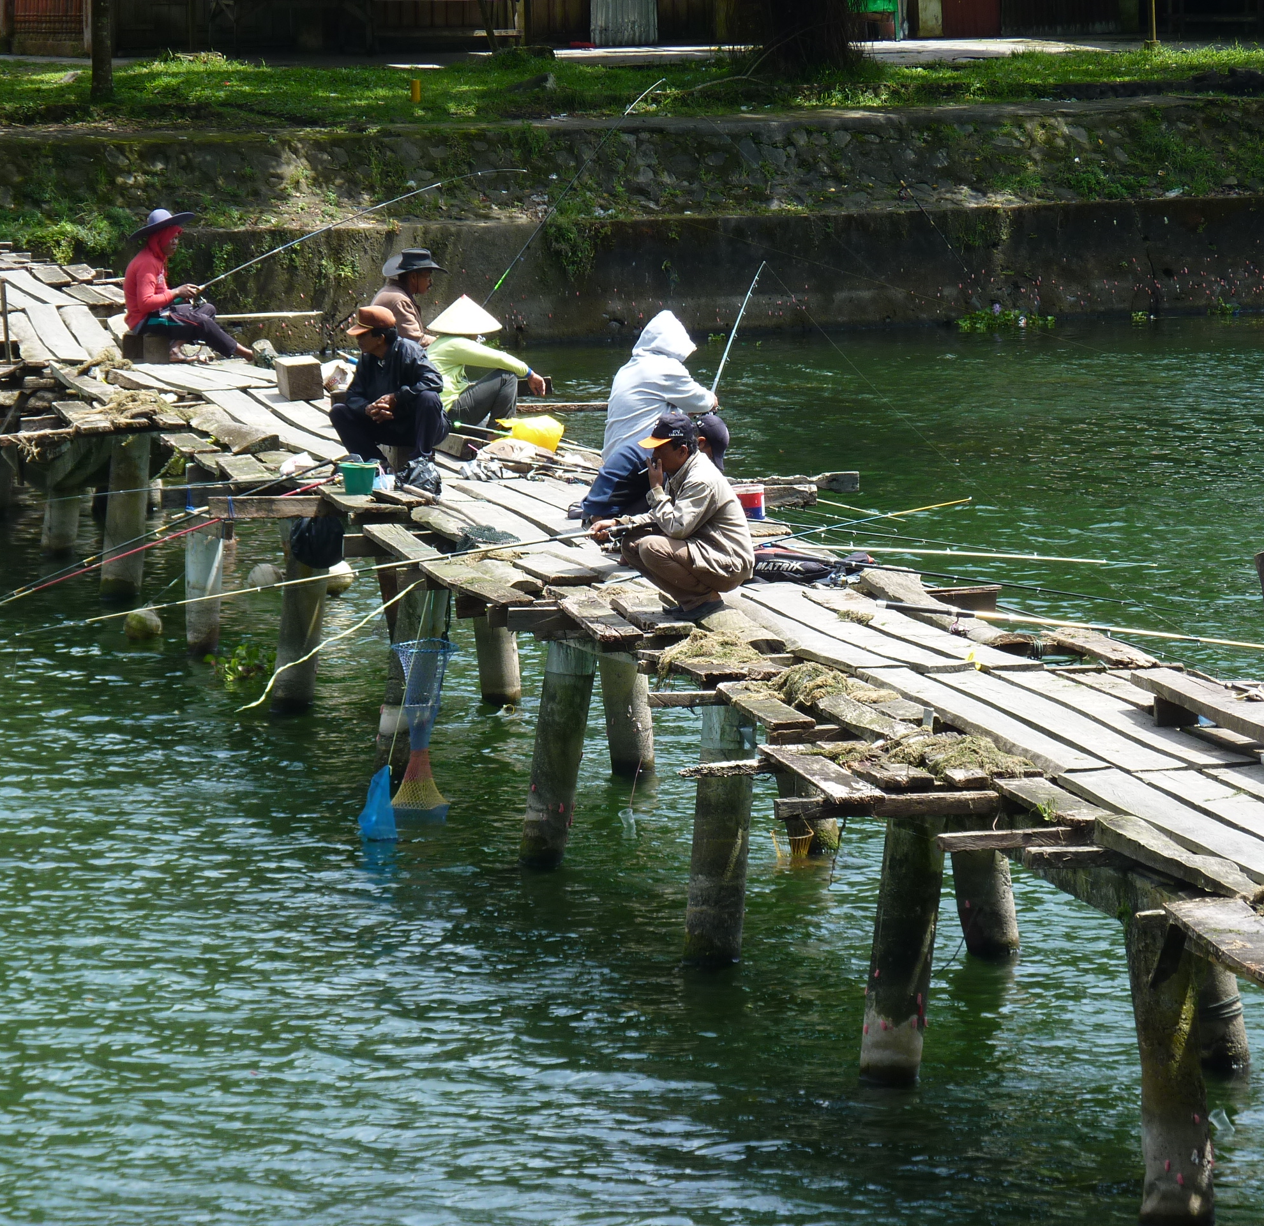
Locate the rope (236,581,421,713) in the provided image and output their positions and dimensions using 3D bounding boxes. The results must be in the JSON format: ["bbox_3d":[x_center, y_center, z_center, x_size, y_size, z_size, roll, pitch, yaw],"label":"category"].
[{"bbox_3d":[-1.435,0.160,45.800,0.870,0.630,0.250,-1,4,-8],"label":"rope"}]

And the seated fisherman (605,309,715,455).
[{"bbox_3d":[0.168,-1.149,52.000,0.720,0.940,0.500,-1,5,-16],"label":"seated fisherman"}]

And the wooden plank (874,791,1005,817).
[{"bbox_3d":[1.210,0.755,38.300,0.510,0.085,0.100,-1,5,-17],"label":"wooden plank"}]

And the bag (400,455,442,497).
[{"bbox_3d":[-1.104,-0.722,50.588,0.210,0.200,0.190,-1,4,-8],"label":"bag"}]

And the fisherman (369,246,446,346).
[{"bbox_3d":[-1.380,-1.808,60.300,0.720,0.930,0.500,-1,4,-7],"label":"fisherman"}]

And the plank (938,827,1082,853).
[{"bbox_3d":[1.450,0.857,36.700,0.580,0.065,0.100,-2,5,-22],"label":"plank"}]

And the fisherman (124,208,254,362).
[{"bbox_3d":[-2.916,-2.159,63.800,0.850,1.000,0.500,0,5,-5],"label":"fisherman"}]

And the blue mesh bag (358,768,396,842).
[{"bbox_3d":[-1.068,0.802,40.800,0.160,0.315,0.130,0,4,0],"label":"blue mesh bag"}]

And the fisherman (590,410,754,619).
[{"bbox_3d":[0.180,-0.444,41.891,0.720,0.900,0.520,-1,4,-9],"label":"fisherman"}]

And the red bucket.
[{"bbox_3d":[0.584,-0.568,48.626,0.185,0.180,0.185,0,4,0],"label":"red bucket"}]

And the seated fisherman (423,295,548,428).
[{"bbox_3d":[-0.837,-1.424,55.900,0.740,0.820,0.500,-1,4,-16],"label":"seated fisherman"}]

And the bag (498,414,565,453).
[{"bbox_3d":[-0.568,-1.001,54.200,0.370,0.210,0.250,0,5,0],"label":"bag"}]

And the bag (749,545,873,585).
[{"bbox_3d":[0.830,-0.216,45.400,0.640,0.160,0.250,-1,5,-8],"label":"bag"}]

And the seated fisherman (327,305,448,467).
[{"bbox_3d":[-1.335,-1.229,53.400,0.580,0.900,0.600,2,5,28],"label":"seated fisherman"}]

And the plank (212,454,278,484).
[{"bbox_3d":[-2.207,-0.816,55.200,0.250,0.045,1.900,0,5,-6],"label":"plank"}]

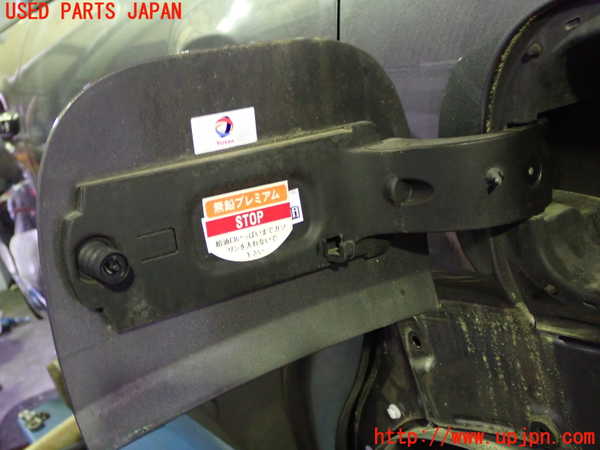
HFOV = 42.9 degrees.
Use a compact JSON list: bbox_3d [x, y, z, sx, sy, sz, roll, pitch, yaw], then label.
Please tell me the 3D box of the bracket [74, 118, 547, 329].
[{"bbox_3d":[0.018,-0.006,0.342,0.235,0.066,0.061,-14,15,-29],"label":"bracket"}]

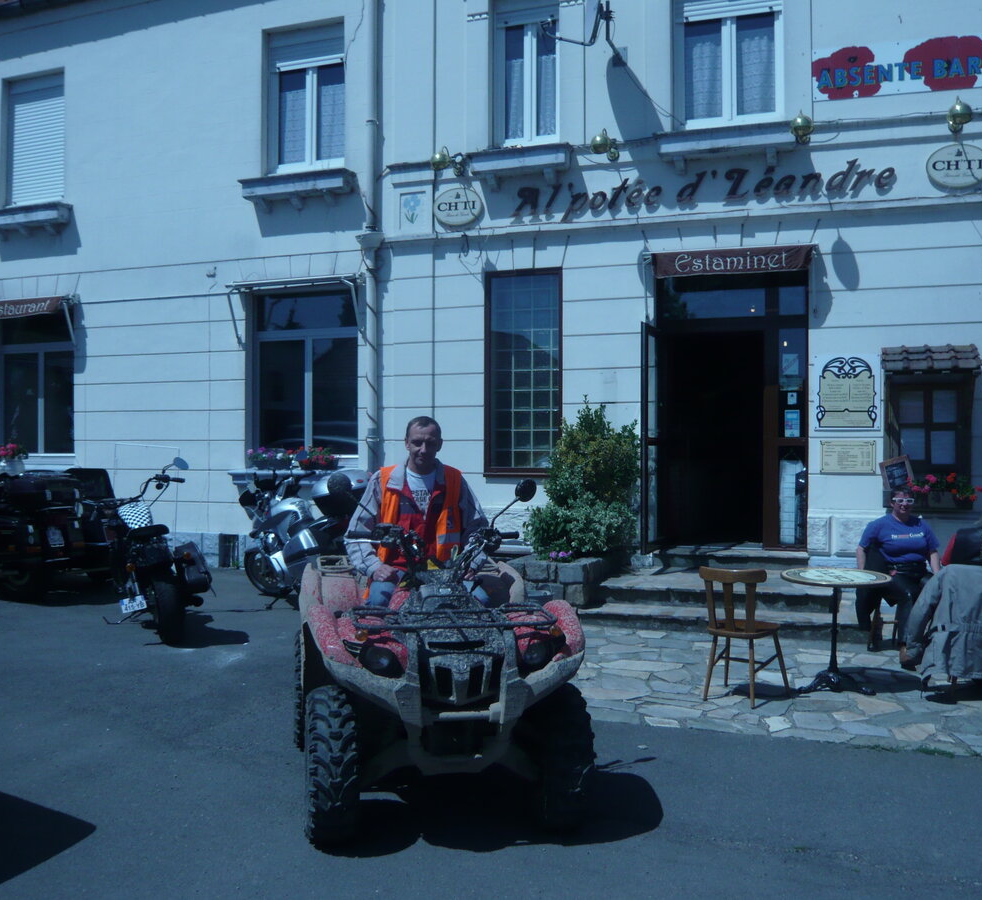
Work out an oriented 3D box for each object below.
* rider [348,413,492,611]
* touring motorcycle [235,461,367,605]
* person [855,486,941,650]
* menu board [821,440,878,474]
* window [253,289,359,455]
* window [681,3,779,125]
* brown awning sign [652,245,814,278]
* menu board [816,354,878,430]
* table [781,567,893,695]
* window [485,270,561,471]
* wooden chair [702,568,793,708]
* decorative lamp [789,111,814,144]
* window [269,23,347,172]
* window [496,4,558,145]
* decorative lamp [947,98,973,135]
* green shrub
[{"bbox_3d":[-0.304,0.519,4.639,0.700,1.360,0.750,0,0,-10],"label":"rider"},{"bbox_3d":[-1.870,0.870,9.750,0.850,1.380,2.100,0,0,-41],"label":"touring motorcycle"},{"bbox_3d":[3.079,0.930,7.404,0.620,1.270,0.850,0,0,16],"label":"person"},{"bbox_3d":[3.575,0.075,9.747,0.533,0.351,0.025,0,0,19],"label":"menu board"},{"bbox_3d":[-2.240,-0.920,11.750,1.431,1.997,0.150,0,0,19],"label":"window"},{"bbox_3d":[2.499,-4.092,10.161,0.999,1.351,0.150,0,0,19],"label":"window"},{"bbox_3d":[2.456,-1.925,9.940,1.627,0.290,0.120,0,0,19],"label":"brown awning sign"},{"bbox_3d":[3.571,-0.572,9.745,0.594,0.753,0.030,0,0,19],"label":"menu board"},{"bbox_3d":[2.289,1.206,6.426,0.730,0.735,0.730,0,0,0],"label":"table"},{"bbox_3d":[0.356,-0.873,10.797,0.882,2.247,0.140,0,0,19],"label":"window"},{"bbox_3d":[1.548,1.140,6.000,0.450,0.830,0.490,0,0,40],"label":"wooden chair"},{"bbox_3d":[3.055,-3.174,9.551,0.220,0.300,0.420,0,0,19],"label":"decorative lamp"},{"bbox_3d":[-2.281,-4.319,11.927,1.102,1.791,0.150,0,0,19],"label":"window"},{"bbox_3d":[0.394,-4.248,10.866,0.723,1.658,0.150,0,0,19],"label":"window"},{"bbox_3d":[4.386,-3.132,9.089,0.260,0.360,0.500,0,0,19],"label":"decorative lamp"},{"bbox_3d":[0.909,0.286,9.750,1.080,1.550,0.950,0,0,19],"label":"green shrub"}]

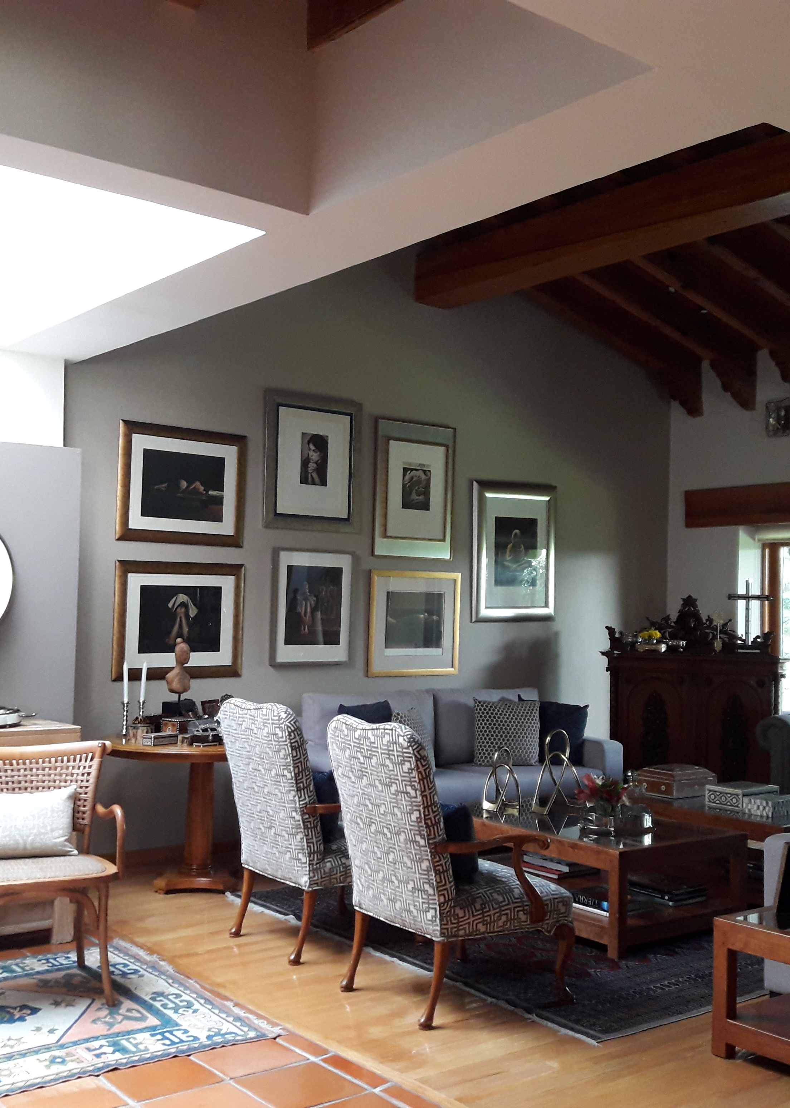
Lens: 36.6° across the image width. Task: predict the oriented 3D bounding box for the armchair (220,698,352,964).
[{"bbox_3d":[-0.327,1.183,5.340,0.757,1.057,0.706,3,-3,-36],"label":"armchair"}]

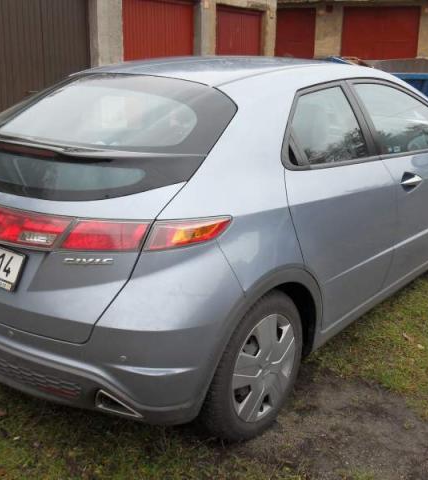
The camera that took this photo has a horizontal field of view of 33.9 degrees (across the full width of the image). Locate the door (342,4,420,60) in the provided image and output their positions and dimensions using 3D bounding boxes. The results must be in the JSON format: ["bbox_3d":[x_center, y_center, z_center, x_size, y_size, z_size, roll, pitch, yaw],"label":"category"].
[{"bbox_3d":[5.222,-6.280,22.180,2.350,2.100,0.080,5,18,14],"label":"door"}]

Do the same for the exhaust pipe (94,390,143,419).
[{"bbox_3d":[-0.330,0.581,2.530,0.225,0.075,0.100,14,22,36],"label":"exhaust pipe"}]

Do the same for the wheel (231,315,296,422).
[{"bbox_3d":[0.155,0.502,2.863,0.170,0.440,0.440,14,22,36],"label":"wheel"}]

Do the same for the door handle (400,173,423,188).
[{"bbox_3d":[1.014,-0.293,3.616,0.050,0.075,0.220,14,22,36],"label":"door handle"}]

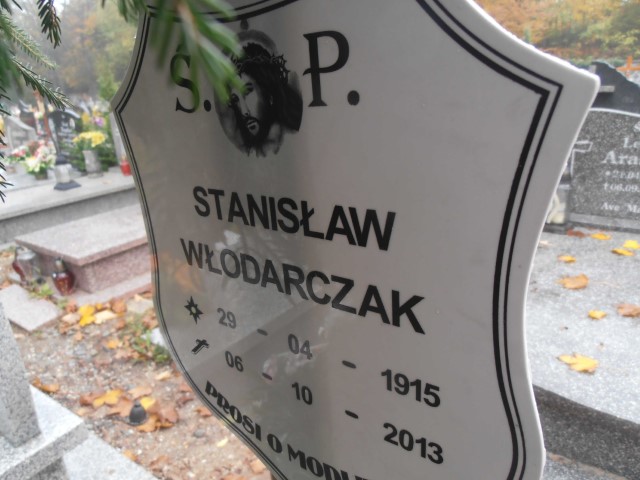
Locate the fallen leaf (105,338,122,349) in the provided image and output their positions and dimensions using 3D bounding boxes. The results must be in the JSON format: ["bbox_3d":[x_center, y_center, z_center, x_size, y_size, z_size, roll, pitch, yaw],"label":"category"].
[{"bbox_3d":[-0.945,0.474,2.031,0.072,0.022,0.059,-13,19,-27],"label":"fallen leaf"}]

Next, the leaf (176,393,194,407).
[{"bbox_3d":[-0.486,0.576,1.602,0.069,0.022,0.059,-10,18,-20],"label":"leaf"}]

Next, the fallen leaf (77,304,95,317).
[{"bbox_3d":[-1.403,0.423,2.667,0.084,0.025,0.104,-11,23,-29],"label":"fallen leaf"}]

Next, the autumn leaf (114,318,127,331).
[{"bbox_3d":[-0.954,0.404,2.122,0.063,0.020,0.088,-2,19,0],"label":"autumn leaf"}]

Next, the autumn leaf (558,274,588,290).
[{"bbox_3d":[0.867,0.146,1.523,0.110,0.030,0.087,-2,19,0],"label":"autumn leaf"}]

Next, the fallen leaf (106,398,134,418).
[{"bbox_3d":[-0.863,0.728,1.921,0.109,0.030,0.101,-10,23,-27],"label":"fallen leaf"}]

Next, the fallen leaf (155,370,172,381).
[{"bbox_3d":[-0.622,0.539,1.764,0.069,0.015,0.045,-19,23,-40],"label":"fallen leaf"}]

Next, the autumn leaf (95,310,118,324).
[{"bbox_3d":[-1.246,0.452,2.591,0.125,0.030,0.130,-10,23,-27],"label":"autumn leaf"}]

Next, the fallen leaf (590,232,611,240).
[{"bbox_3d":[1.524,-0.019,2.411,0.091,0.020,0.097,14,24,31],"label":"fallen leaf"}]

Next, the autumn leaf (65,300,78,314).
[{"bbox_3d":[-1.360,0.369,2.428,0.078,0.040,0.081,-14,20,-30],"label":"autumn leaf"}]

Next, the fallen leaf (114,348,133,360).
[{"bbox_3d":[-0.831,0.484,1.876,0.076,0.020,0.072,-2,19,0],"label":"fallen leaf"}]

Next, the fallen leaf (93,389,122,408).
[{"bbox_3d":[-0.784,0.585,1.636,0.068,0.022,0.110,8,20,33],"label":"fallen leaf"}]

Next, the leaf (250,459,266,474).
[{"bbox_3d":[-0.168,0.663,1.298,0.063,0.018,0.051,-2,19,0],"label":"leaf"}]

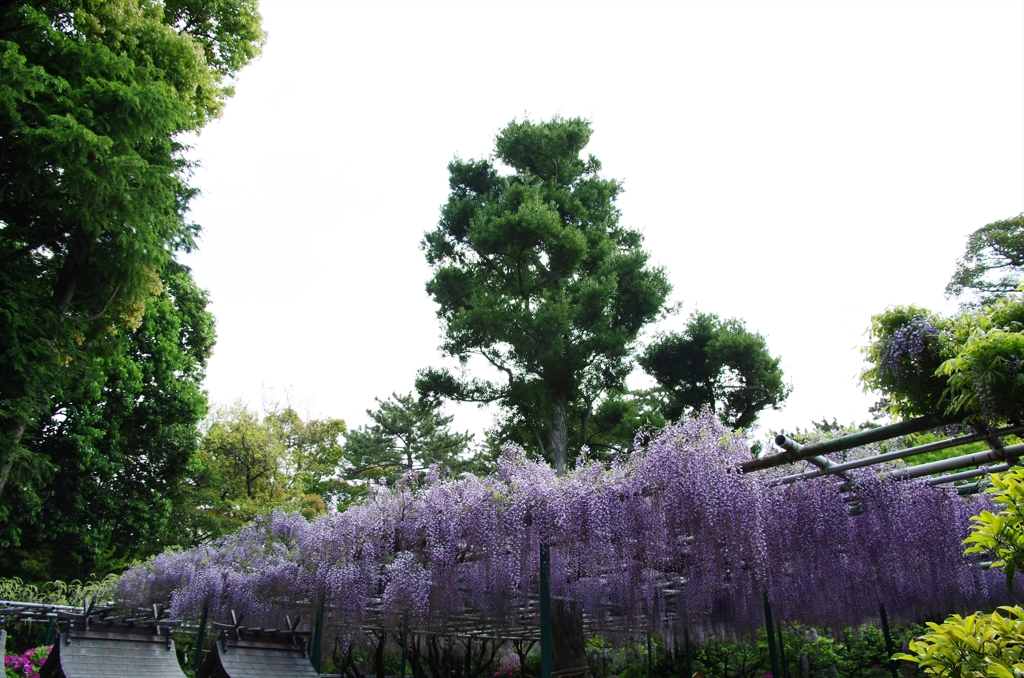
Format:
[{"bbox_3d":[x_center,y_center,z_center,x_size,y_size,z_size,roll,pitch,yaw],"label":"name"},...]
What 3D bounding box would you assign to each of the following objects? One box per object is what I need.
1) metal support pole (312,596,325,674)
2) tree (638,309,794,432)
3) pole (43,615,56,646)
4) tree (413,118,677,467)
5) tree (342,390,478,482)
[{"bbox_3d":[-2.500,4.462,8.502,0.090,2.600,0.090,0,-27,0],"label":"metal support pole"},{"bbox_3d":[4.600,3.561,14.427,3.600,9.500,3.600,0,-27,0],"label":"tree"},{"bbox_3d":[-8.600,6.292,12.171,0.090,2.600,0.090,0,-27,0],"label":"pole"},{"bbox_3d":[0.650,0.723,12.825,5.100,13.150,5.100,0,-27,0],"label":"tree"},{"bbox_3d":[-3.200,6.772,22.324,5.000,10.800,5.000,0,-27,0],"label":"tree"}]

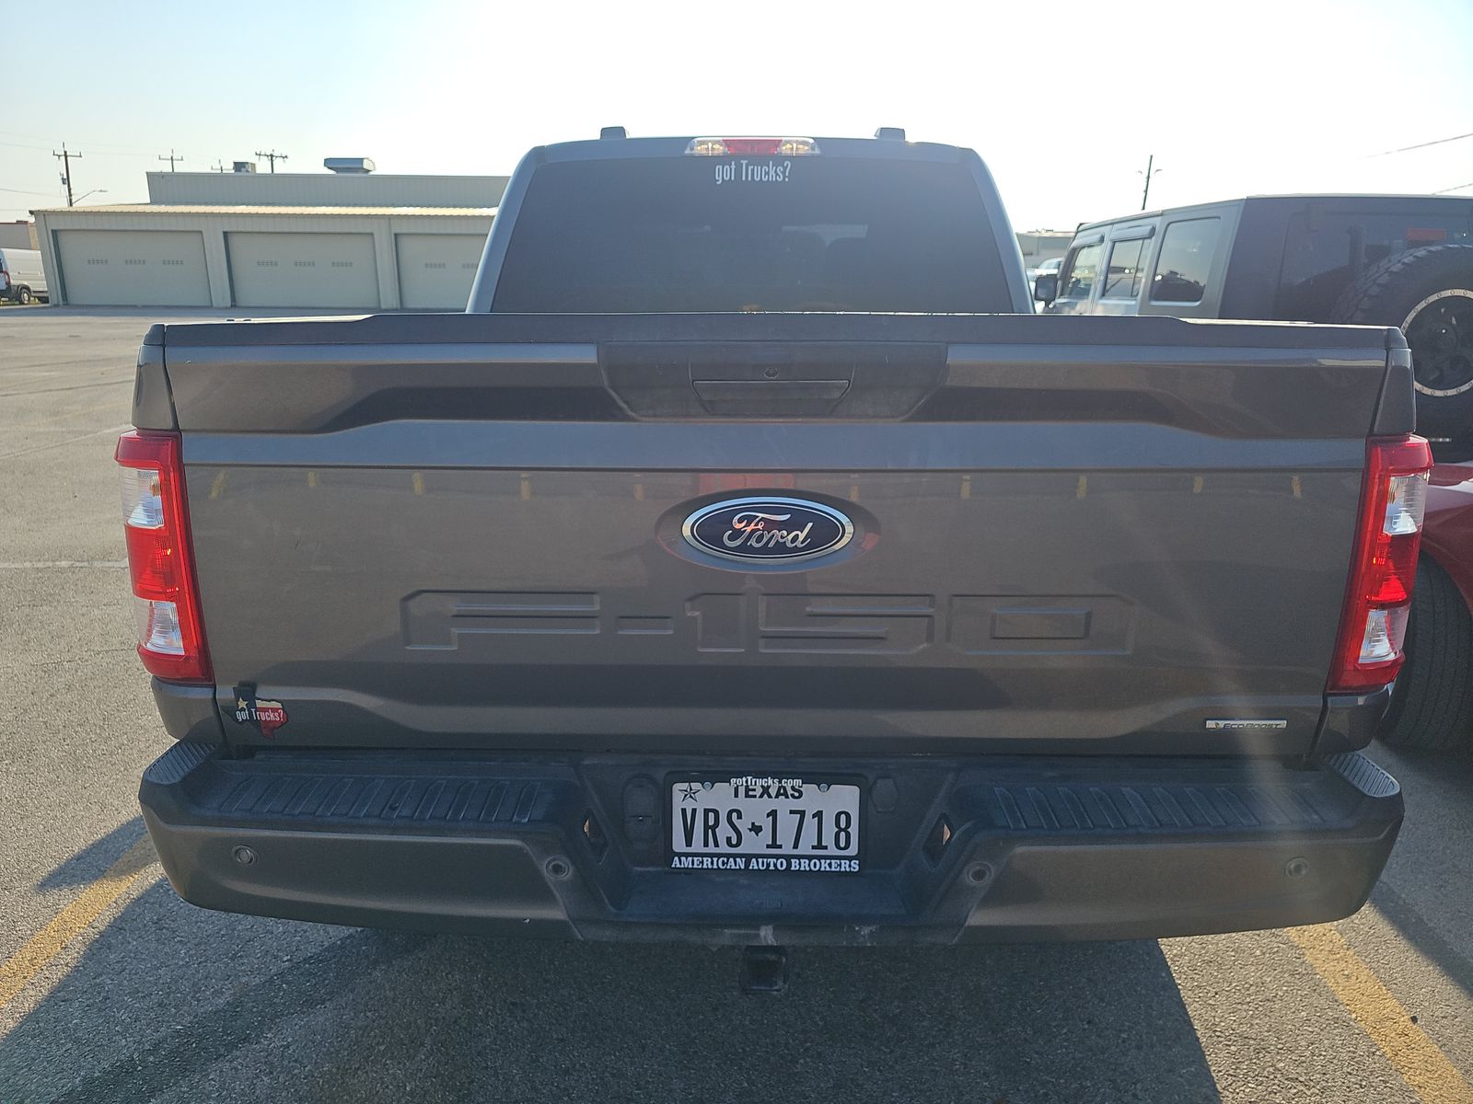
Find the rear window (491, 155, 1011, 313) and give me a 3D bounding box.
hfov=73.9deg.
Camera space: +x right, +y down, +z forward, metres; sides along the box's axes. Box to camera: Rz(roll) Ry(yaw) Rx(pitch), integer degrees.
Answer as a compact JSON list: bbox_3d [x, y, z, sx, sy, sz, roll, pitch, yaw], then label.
[{"bbox_3d":[0.061,-1.027,3.243,1.730,0.545,0.090,1,1,0],"label":"rear window"}]

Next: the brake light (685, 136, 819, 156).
[{"bbox_3d":[0.054,-1.337,3.238,0.445,0.062,0.065,1,16,0],"label":"brake light"}]

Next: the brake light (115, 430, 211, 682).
[{"bbox_3d":[-0.891,0.000,1.561,0.135,0.400,0.150,1,16,0],"label":"brake light"}]

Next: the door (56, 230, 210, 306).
[{"bbox_3d":[-25.668,-12.107,41.758,6.370,3.100,0.150,1,16,0],"label":"door"}]

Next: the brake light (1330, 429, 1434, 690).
[{"bbox_3d":[1.000,0.013,1.559,0.135,0.400,0.150,1,16,0],"label":"brake light"}]

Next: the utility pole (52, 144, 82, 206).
[{"bbox_3d":[-54.199,-27.675,80.679,2.350,11.300,0.350,1,16,0],"label":"utility pole"}]

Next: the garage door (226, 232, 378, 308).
[{"bbox_3d":[-18.439,-12.014,41.762,6.370,3.100,0.150,1,16,0],"label":"garage door"}]

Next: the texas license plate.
[{"bbox_3d":[0.046,0.421,1.519,0.308,0.165,0.015,1,12,0],"label":"texas license plate"}]

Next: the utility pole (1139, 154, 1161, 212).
[{"bbox_3d":[32.285,-25.765,77.832,1.700,10.950,0.350,1,16,0],"label":"utility pole"}]

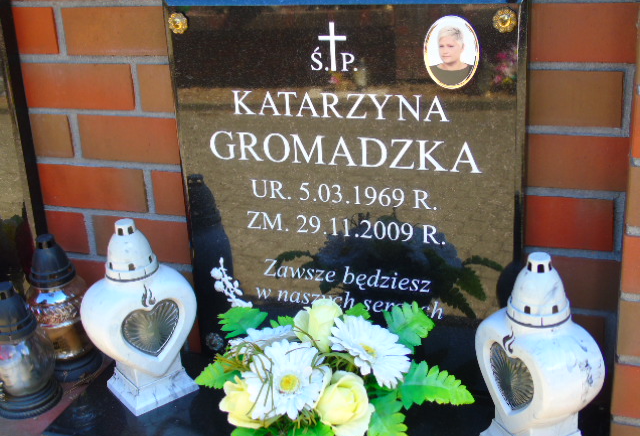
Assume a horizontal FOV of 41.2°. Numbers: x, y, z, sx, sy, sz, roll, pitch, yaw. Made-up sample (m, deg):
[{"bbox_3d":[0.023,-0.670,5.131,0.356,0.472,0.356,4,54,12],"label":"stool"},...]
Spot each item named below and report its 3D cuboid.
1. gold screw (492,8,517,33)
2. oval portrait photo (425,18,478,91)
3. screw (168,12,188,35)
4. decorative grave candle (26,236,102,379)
[{"bbox_3d":[0.207,-0.222,0.956,0.028,0.028,0.011,5,21,20],"label":"gold screw"},{"bbox_3d":[0.153,-0.192,0.991,0.066,0.086,0.007,5,21,20],"label":"oval portrait photo"},{"bbox_3d":[-0.184,-0.251,1.101,0.028,0.028,0.011,5,21,20],"label":"screw"},{"bbox_3d":[-0.398,0.129,1.286,0.112,0.209,0.112,5,21,20],"label":"decorative grave candle"}]

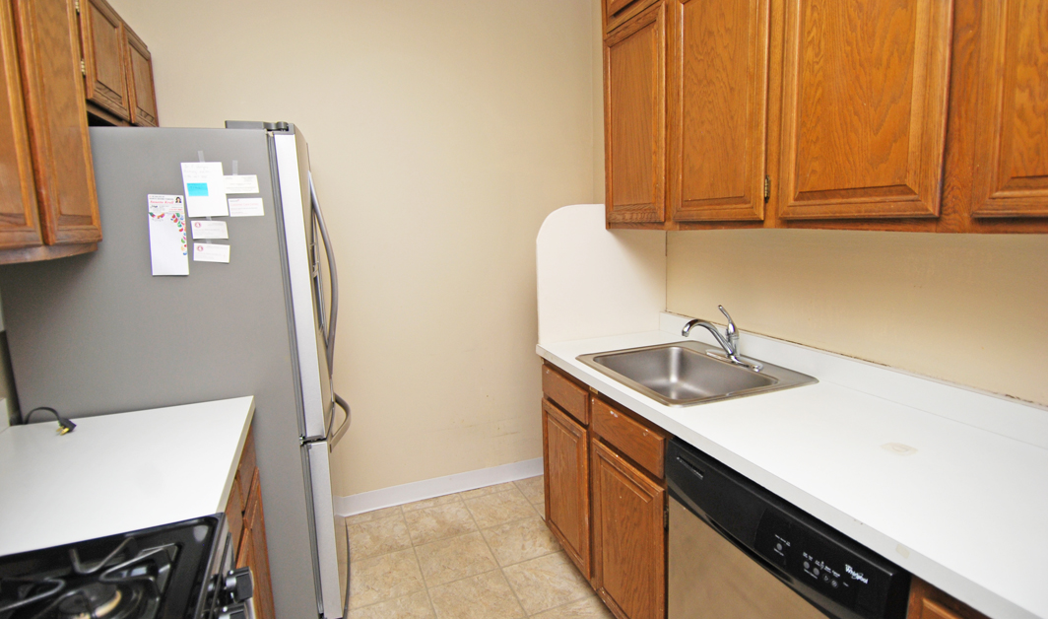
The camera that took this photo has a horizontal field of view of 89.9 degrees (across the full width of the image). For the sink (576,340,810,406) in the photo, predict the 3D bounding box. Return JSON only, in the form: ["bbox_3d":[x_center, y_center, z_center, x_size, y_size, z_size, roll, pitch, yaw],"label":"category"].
[{"bbox_3d":[0.552,0.276,1.802,0.555,0.165,0.640,-6,10,-21],"label":"sink"}]

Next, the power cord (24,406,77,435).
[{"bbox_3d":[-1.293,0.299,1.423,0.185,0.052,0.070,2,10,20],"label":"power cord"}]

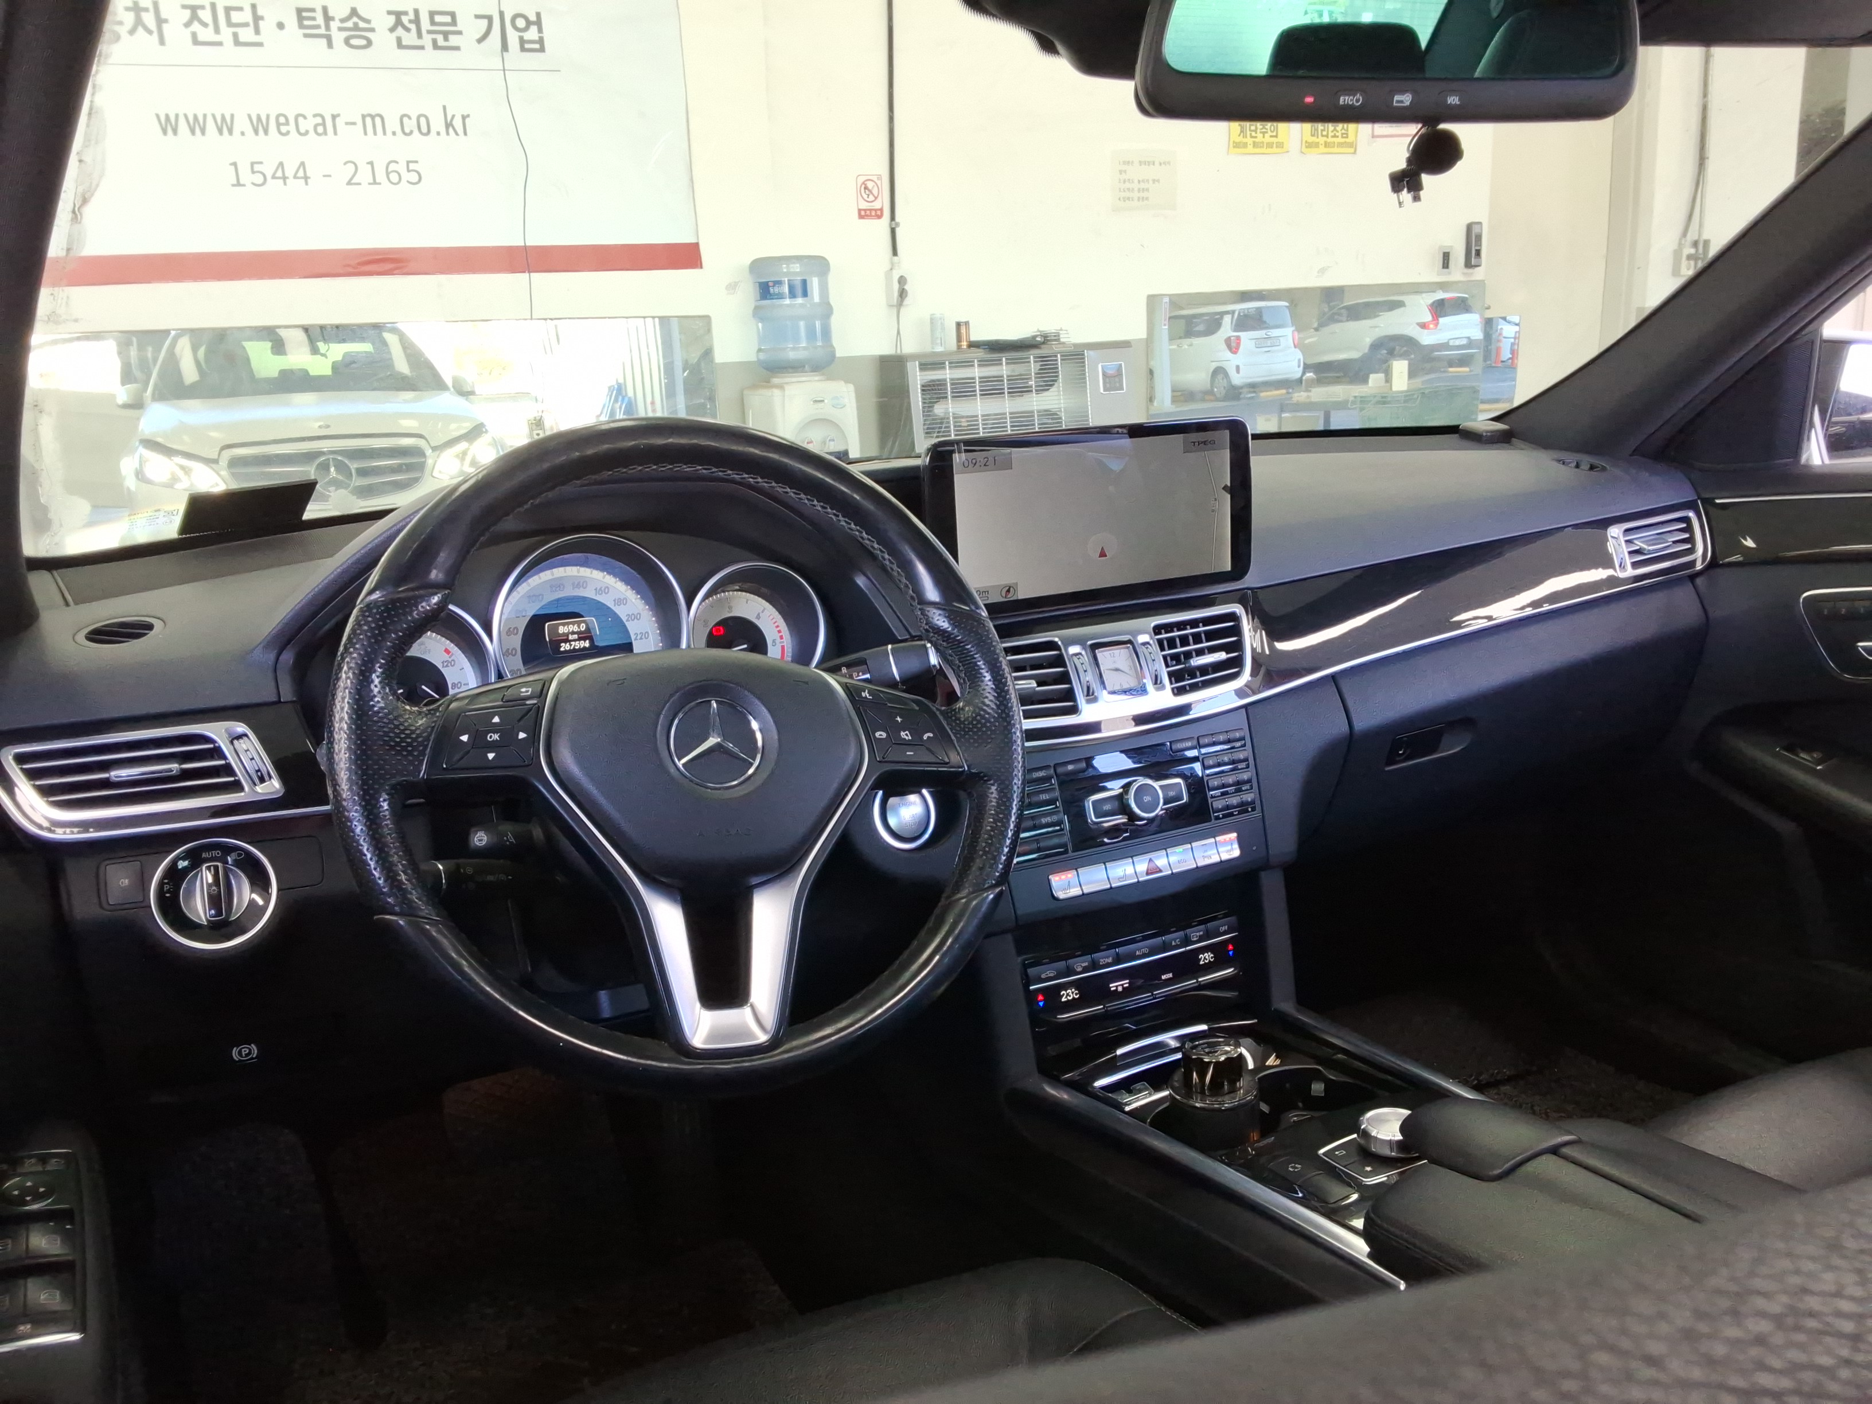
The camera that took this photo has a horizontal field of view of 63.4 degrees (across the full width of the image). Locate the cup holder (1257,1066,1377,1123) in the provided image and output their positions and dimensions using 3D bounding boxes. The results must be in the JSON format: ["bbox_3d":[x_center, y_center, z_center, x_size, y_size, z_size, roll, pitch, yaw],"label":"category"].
[{"bbox_3d":[0.263,0.295,1.051,0.085,0.060,0.077,-9,15,-25],"label":"cup holder"}]

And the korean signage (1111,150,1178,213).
[{"bbox_3d":[0.775,-1.933,5.620,0.288,0.213,0.010,-8,15,-21],"label":"korean signage"}]

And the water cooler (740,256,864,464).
[{"bbox_3d":[-0.452,-0.793,5.217,0.285,1.420,0.310,-10,16,-28],"label":"water cooler"}]

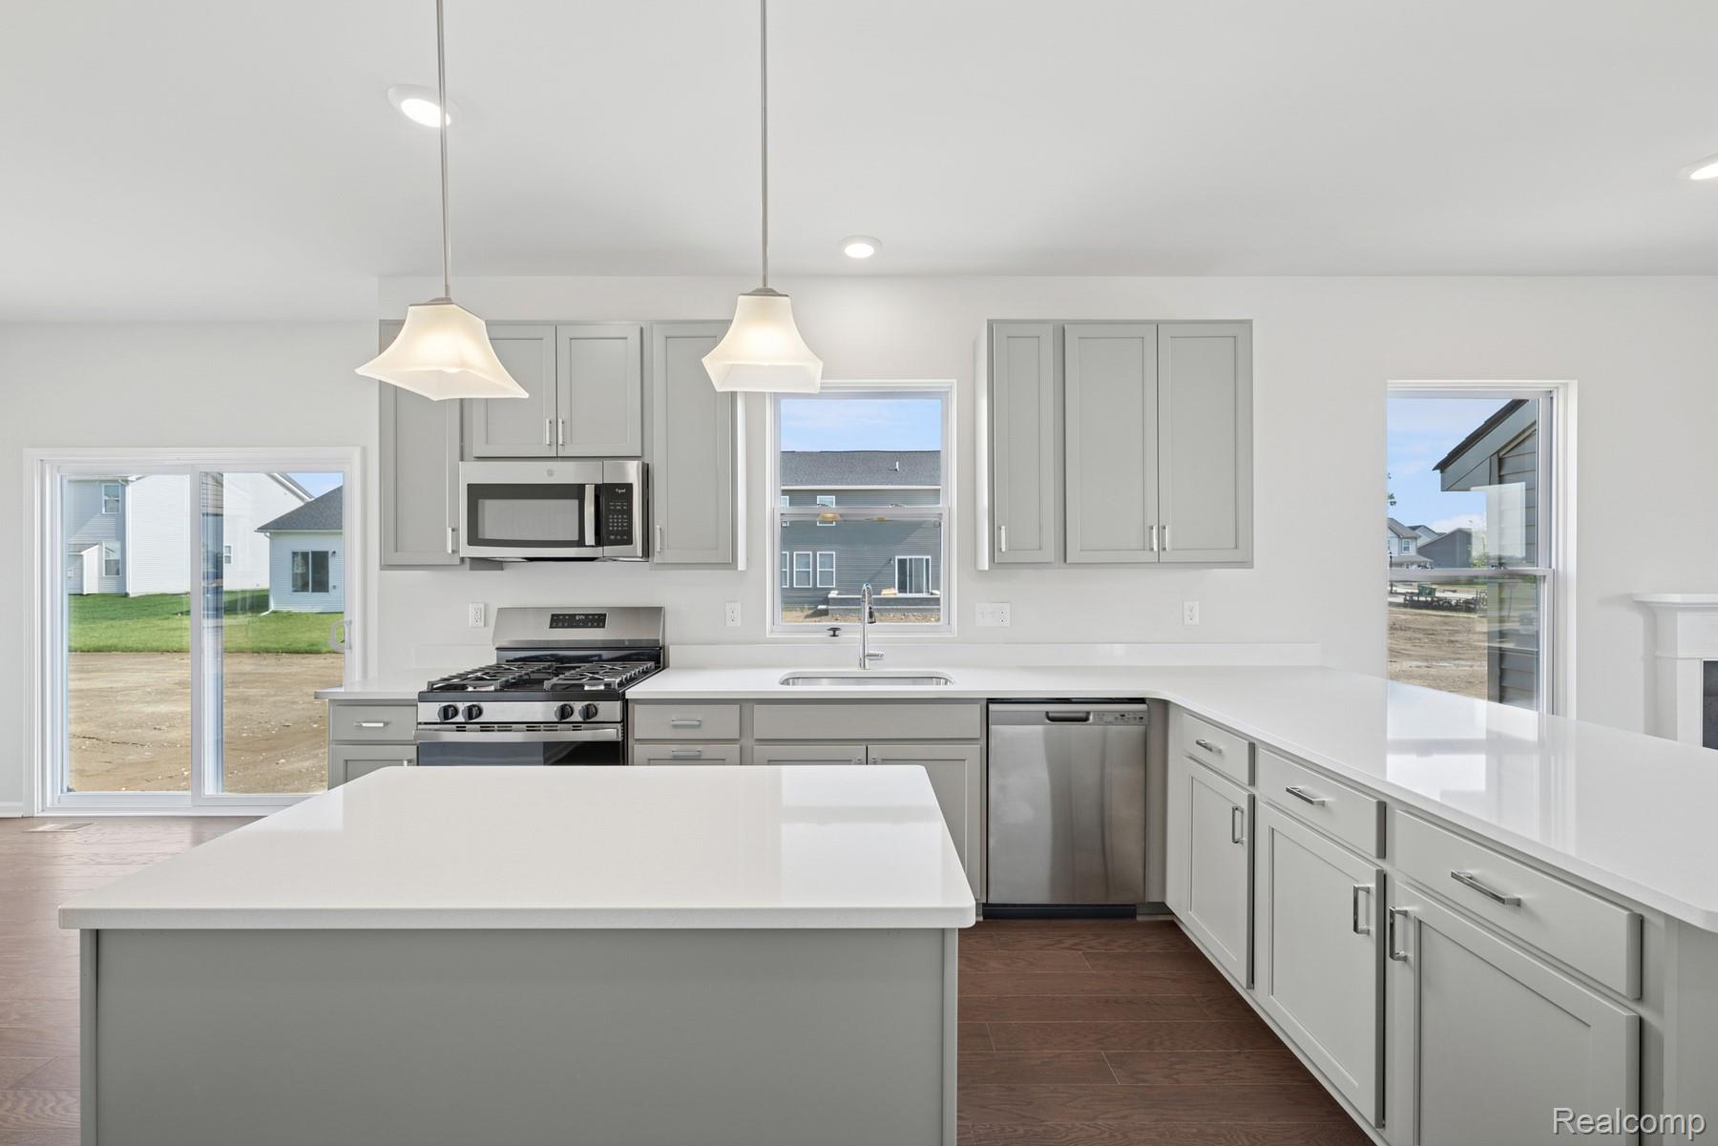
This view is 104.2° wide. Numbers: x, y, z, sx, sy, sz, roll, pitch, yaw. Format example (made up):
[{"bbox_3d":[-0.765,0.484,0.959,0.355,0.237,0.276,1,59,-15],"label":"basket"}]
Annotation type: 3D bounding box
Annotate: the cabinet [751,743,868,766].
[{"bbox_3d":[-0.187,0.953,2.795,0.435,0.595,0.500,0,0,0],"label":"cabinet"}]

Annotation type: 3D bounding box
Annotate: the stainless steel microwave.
[{"bbox_3d":[-1.275,-0.264,2.959,0.759,0.397,0.390,0,0,0],"label":"stainless steel microwave"}]

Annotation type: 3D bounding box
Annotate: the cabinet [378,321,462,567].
[{"bbox_3d":[-1.862,-0.551,3.000,0.380,1.065,0.325,0,0,0],"label":"cabinet"}]

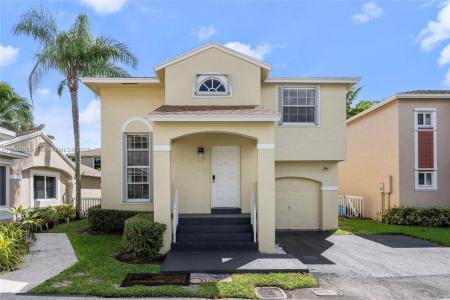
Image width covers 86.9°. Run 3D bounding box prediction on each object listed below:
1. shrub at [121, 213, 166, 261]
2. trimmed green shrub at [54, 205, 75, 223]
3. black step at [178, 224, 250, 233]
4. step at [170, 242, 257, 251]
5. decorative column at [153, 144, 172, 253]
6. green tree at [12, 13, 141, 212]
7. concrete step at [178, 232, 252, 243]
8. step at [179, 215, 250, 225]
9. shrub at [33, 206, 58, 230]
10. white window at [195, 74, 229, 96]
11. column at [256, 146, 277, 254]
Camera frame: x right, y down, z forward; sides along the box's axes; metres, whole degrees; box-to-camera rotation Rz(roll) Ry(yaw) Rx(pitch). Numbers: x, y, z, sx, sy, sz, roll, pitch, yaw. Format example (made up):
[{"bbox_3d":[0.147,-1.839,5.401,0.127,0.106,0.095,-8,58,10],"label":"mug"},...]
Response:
[{"bbox_3d":[-1.930,2.100,5.800,0.980,0.850,0.950,0,-3,0],"label":"shrub"},{"bbox_3d":[-7.100,2.780,10.500,0.840,0.740,0.820,0,-3,0],"label":"trimmed green shrub"},{"bbox_3d":[-0.270,2.210,6.750,2.100,0.180,0.300,0,-3,0],"label":"black step"},{"bbox_3d":[-0.270,2.490,6.190,2.210,0.180,0.300,0,-3,0],"label":"step"},{"bbox_3d":[-1.550,1.210,6.030,0.430,2.690,0.420,0,-3,0],"label":"decorative column"},{"bbox_3d":[-7.100,-1.750,11.400,5.800,9.900,5.200,0,-3,0],"label":"green tree"},{"bbox_3d":[-0.265,2.350,6.470,2.080,0.180,0.300,0,-3,0],"label":"concrete step"},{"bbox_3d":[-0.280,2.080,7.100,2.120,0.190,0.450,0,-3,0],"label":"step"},{"bbox_3d":[-6.900,2.580,9.150,0.950,0.820,0.880,0,-3,0],"label":"shrub"},{"bbox_3d":[-0.390,-2.000,7.350,1.130,0.700,0.110,0,-3,0],"label":"white window"},{"bbox_3d":[1.040,1.210,6.030,0.430,2.690,0.420,0,-3,0],"label":"column"}]

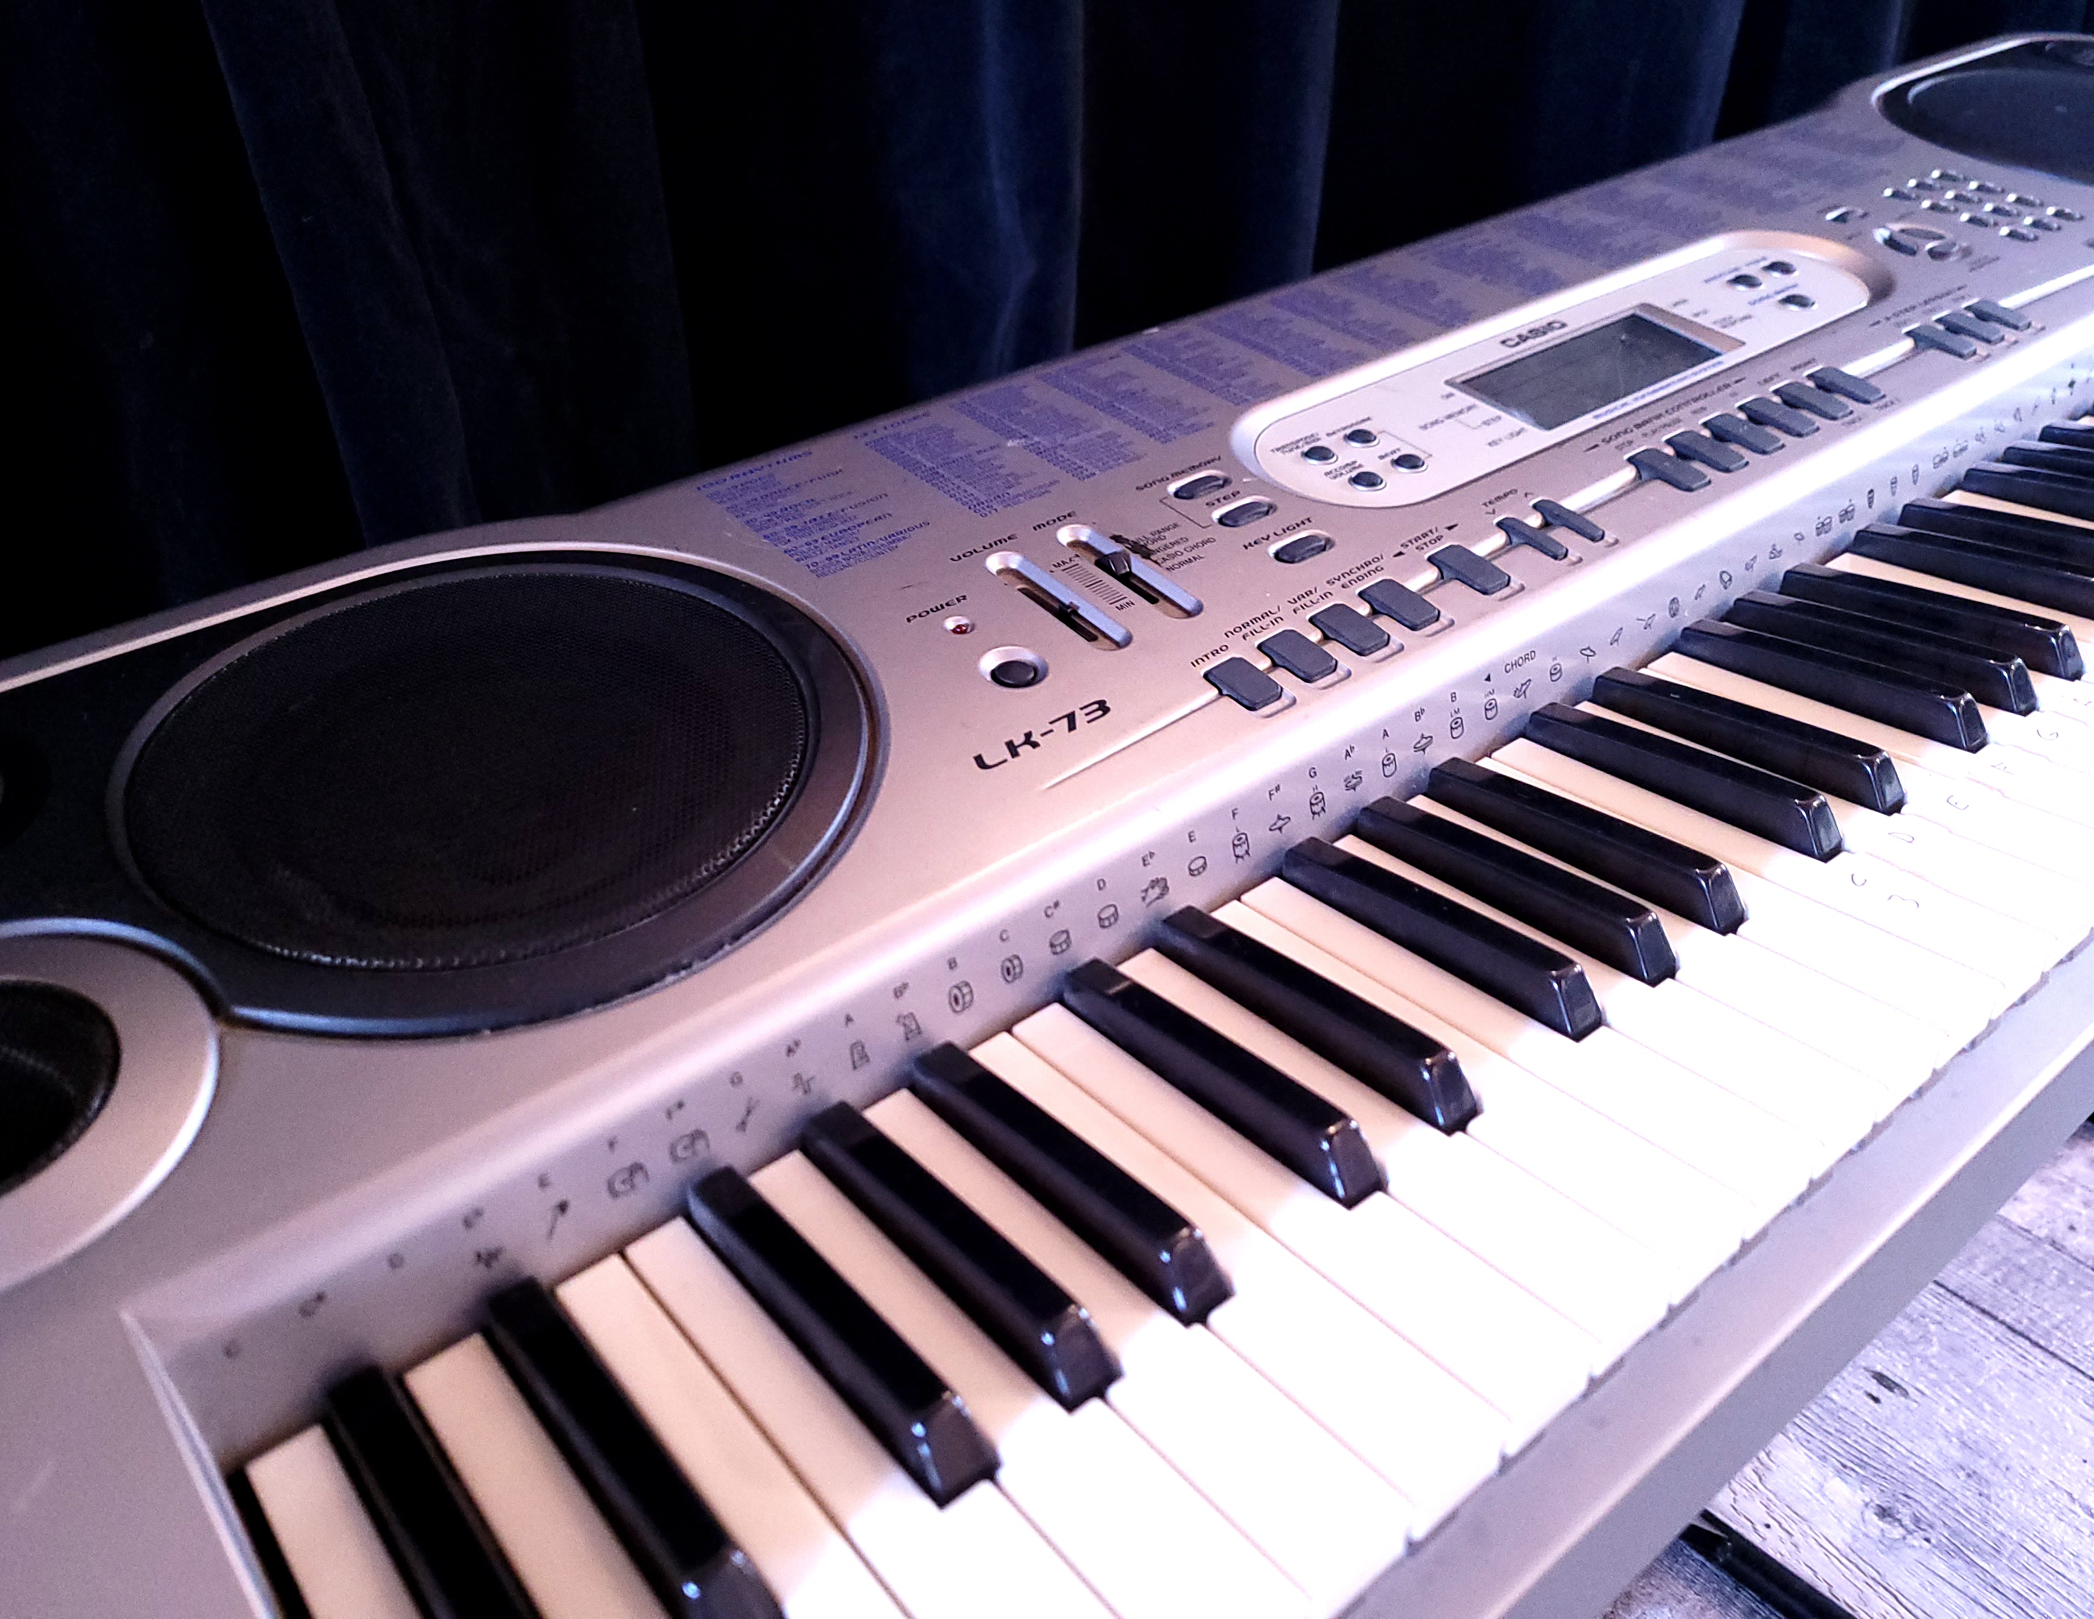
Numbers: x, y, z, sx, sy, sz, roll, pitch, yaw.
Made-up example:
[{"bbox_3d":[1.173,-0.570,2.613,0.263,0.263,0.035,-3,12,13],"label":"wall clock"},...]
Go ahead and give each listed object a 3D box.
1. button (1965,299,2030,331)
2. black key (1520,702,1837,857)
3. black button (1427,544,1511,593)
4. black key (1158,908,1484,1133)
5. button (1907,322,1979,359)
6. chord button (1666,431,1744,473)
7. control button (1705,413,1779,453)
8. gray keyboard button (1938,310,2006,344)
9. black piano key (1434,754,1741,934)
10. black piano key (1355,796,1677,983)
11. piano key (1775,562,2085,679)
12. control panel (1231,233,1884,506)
[{"bbox_3d":[0.359,-0.185,0.613,0.014,0.005,0.021,-26,49,-29],"label":"button"},{"bbox_3d":[0.163,-0.011,0.419,0.010,0.013,0.088,-26,38,-30],"label":"black key"},{"bbox_3d":[0.121,-0.067,0.461,0.011,0.004,0.022,-26,47,-30],"label":"black button"},{"bbox_3d":[0.057,0.042,0.352,0.011,0.012,0.087,-26,38,-29],"label":"black key"},{"bbox_3d":[0.325,-0.170,0.588,0.013,0.004,0.020,-26,48,-29],"label":"button"},{"bbox_3d":[0.212,-0.113,0.521,0.011,0.004,0.025,-26,47,-30],"label":"chord button"},{"bbox_3d":[0.228,-0.121,0.531,0.011,0.004,0.025,-26,47,-30],"label":"control button"},{"bbox_3d":[0.340,-0.178,0.598,0.013,0.004,0.020,-26,48,-29],"label":"gray keyboard button"},{"bbox_3d":[0.130,0.006,0.397,0.011,0.013,0.088,-26,37,-29],"label":"black piano key"},{"bbox_3d":[0.109,0.016,0.385,0.010,0.013,0.088,-26,38,-30],"label":"black piano key"},{"bbox_3d":[0.261,-0.058,0.479,0.011,0.013,0.088,-26,37,-29],"label":"piano key"},{"bbox_3d":[0.196,-0.161,0.578,0.325,0.011,0.083,-26,48,-29],"label":"control panel"}]

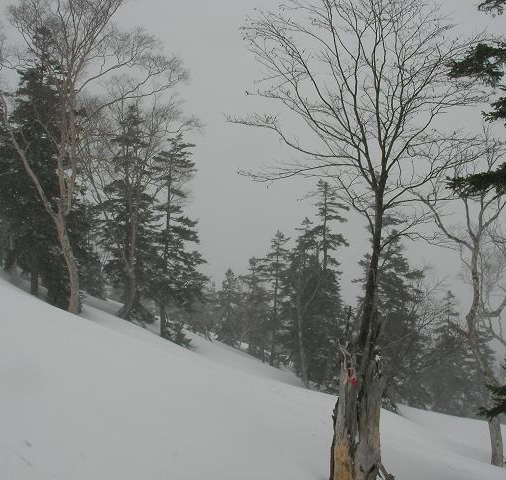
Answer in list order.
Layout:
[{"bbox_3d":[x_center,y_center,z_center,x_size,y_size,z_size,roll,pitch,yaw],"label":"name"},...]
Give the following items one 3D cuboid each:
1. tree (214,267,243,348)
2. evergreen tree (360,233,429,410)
[{"bbox_3d":[-1.238,3.555,37.000,1.470,4.110,1.470,1,1,0],"label":"tree"},{"bbox_3d":[5.337,3.074,26.500,2.640,6.710,2.640,1,1,0],"label":"evergreen tree"}]

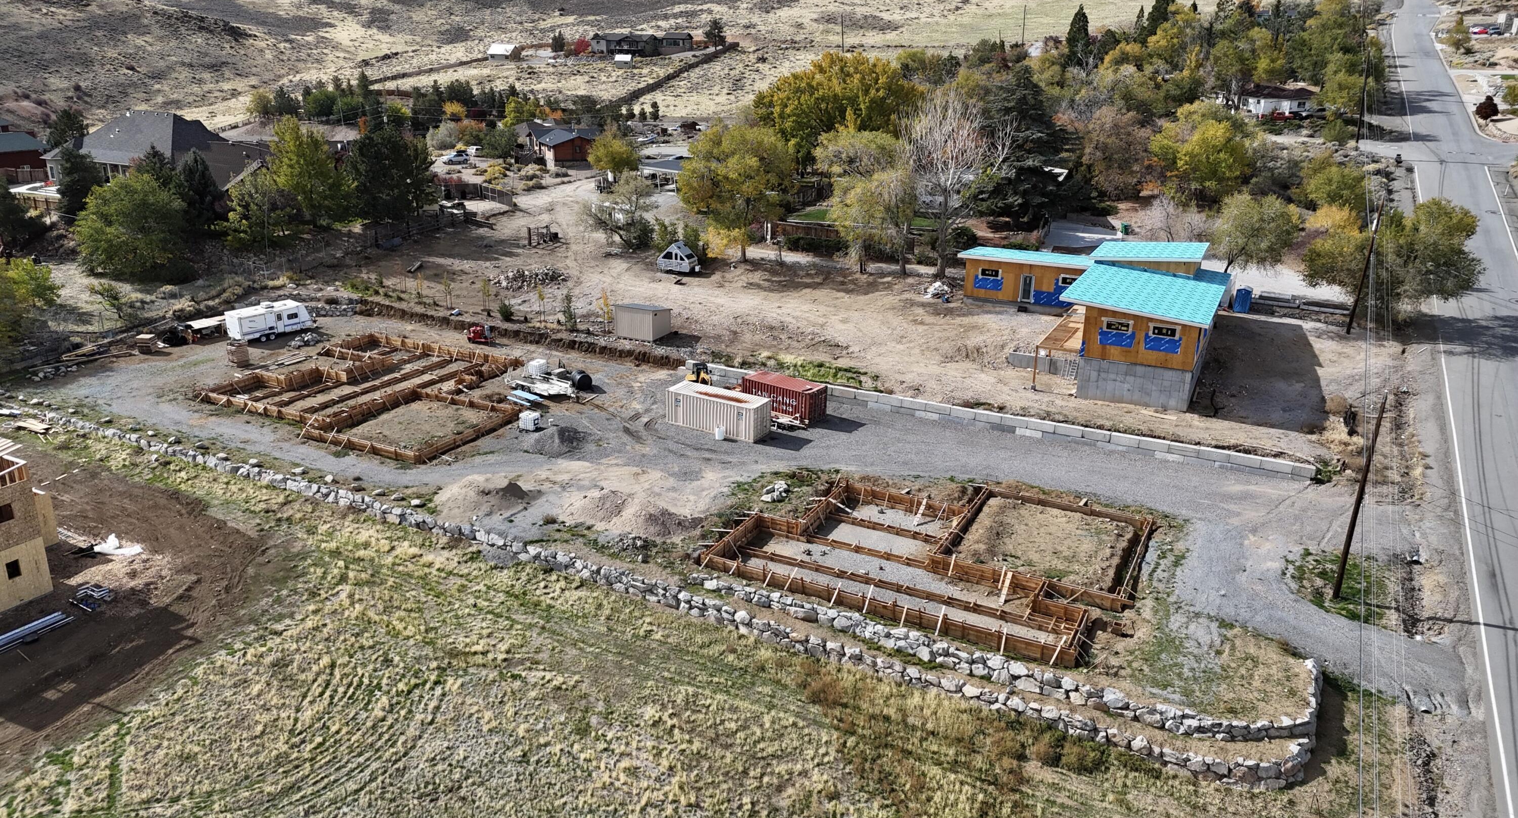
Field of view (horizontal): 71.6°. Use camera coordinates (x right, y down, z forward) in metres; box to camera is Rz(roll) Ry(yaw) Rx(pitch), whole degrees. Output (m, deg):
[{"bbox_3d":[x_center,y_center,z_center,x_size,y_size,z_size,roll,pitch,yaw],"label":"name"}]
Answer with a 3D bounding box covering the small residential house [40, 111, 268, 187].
[{"bbox_3d":[-72.264,-31.349,128.012,27.000,7.800,14.500,11,22,27],"label":"small residential house"}]

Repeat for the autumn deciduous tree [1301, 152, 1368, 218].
[{"bbox_3d":[60.613,-23.476,110.915,7.120,6.770,7.120,11,21,26],"label":"autumn deciduous tree"}]

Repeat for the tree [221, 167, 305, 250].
[{"bbox_3d":[-58.620,-23.744,124.314,9.630,9.330,9.340,1,20,0],"label":"tree"}]

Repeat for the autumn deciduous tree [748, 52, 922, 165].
[{"bbox_3d":[11.102,-41.631,149.295,23.720,16.880,20.160,3,19,4],"label":"autumn deciduous tree"}]

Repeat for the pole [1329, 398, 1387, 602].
[{"bbox_3d":[29.811,4.537,52.185,0.350,11.356,0.350,2,19,-1],"label":"pole"}]

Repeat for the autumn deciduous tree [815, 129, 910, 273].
[{"bbox_3d":[10.417,-20.855,105.659,9.450,14.170,9.160,1,20,0],"label":"autumn deciduous tree"}]

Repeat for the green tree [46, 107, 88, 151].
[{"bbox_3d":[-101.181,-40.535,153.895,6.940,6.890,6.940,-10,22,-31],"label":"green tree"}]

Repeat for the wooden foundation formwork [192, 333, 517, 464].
[{"bbox_3d":[-28.703,-1.584,82.552,24.800,1.000,21.000,10,21,24],"label":"wooden foundation formwork"}]

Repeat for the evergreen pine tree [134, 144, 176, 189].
[{"bbox_3d":[-72.082,-27.412,125.683,5.520,8.220,5.520,-9,21,-28],"label":"evergreen pine tree"}]

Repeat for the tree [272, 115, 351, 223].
[{"bbox_3d":[-51.692,-27.449,122.012,9.200,12.410,9.200,-6,20,-22],"label":"tree"}]

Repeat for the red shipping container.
[{"bbox_3d":[1.932,-0.884,79.772,6.060,2.560,2.440,14,24,35],"label":"red shipping container"}]

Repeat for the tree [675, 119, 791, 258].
[{"bbox_3d":[-2.565,-23.052,111.065,12.160,14.590,11.790,1,20,0],"label":"tree"}]

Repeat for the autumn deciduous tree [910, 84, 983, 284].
[{"bbox_3d":[17.793,-21.012,99.105,7.800,17.604,7.800,0,19,0],"label":"autumn deciduous tree"}]

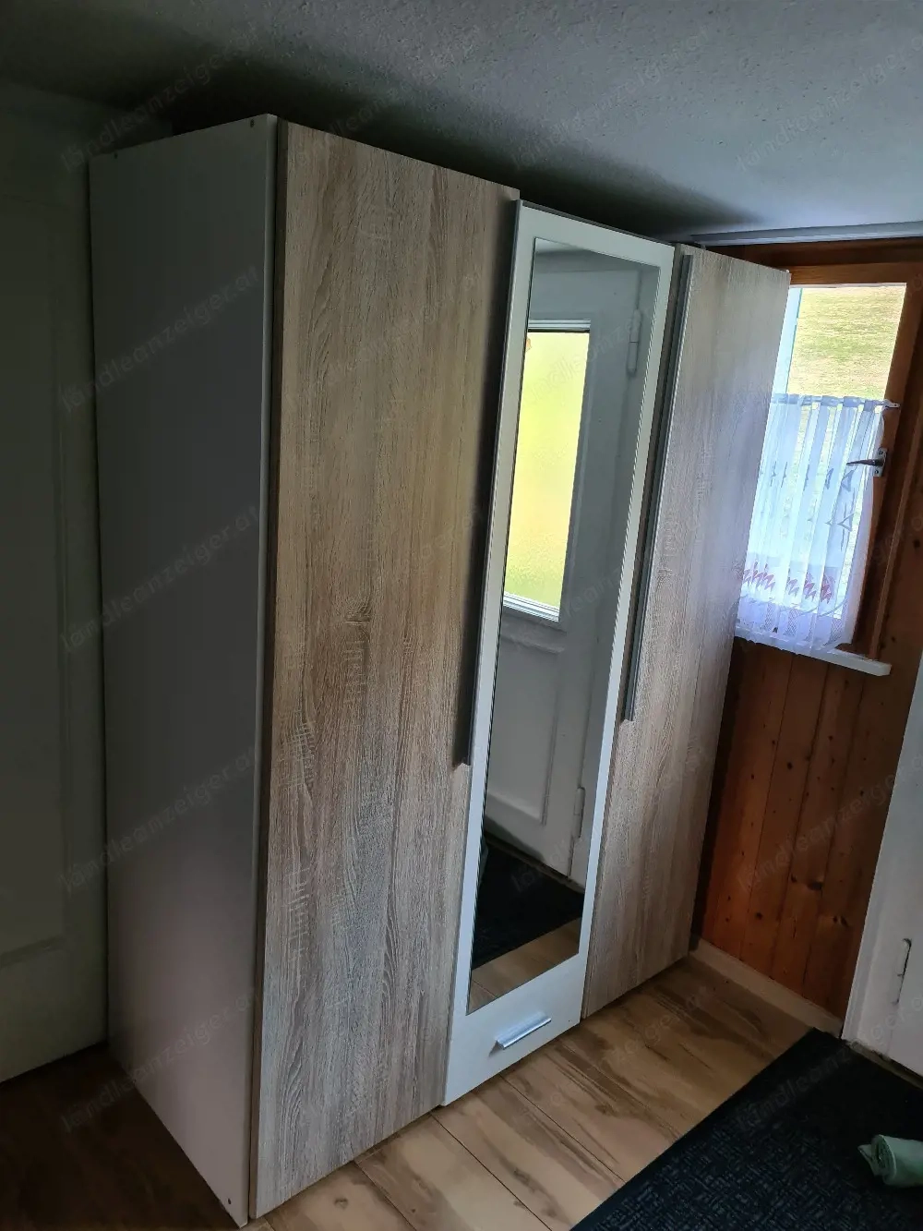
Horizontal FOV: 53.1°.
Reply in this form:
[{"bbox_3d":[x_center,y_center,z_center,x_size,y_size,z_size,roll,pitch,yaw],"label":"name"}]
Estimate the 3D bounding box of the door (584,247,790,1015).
[{"bbox_3d":[0.514,0.091,2.146,0.421,1.740,0.032,-8,18,-42],"label":"door"}]

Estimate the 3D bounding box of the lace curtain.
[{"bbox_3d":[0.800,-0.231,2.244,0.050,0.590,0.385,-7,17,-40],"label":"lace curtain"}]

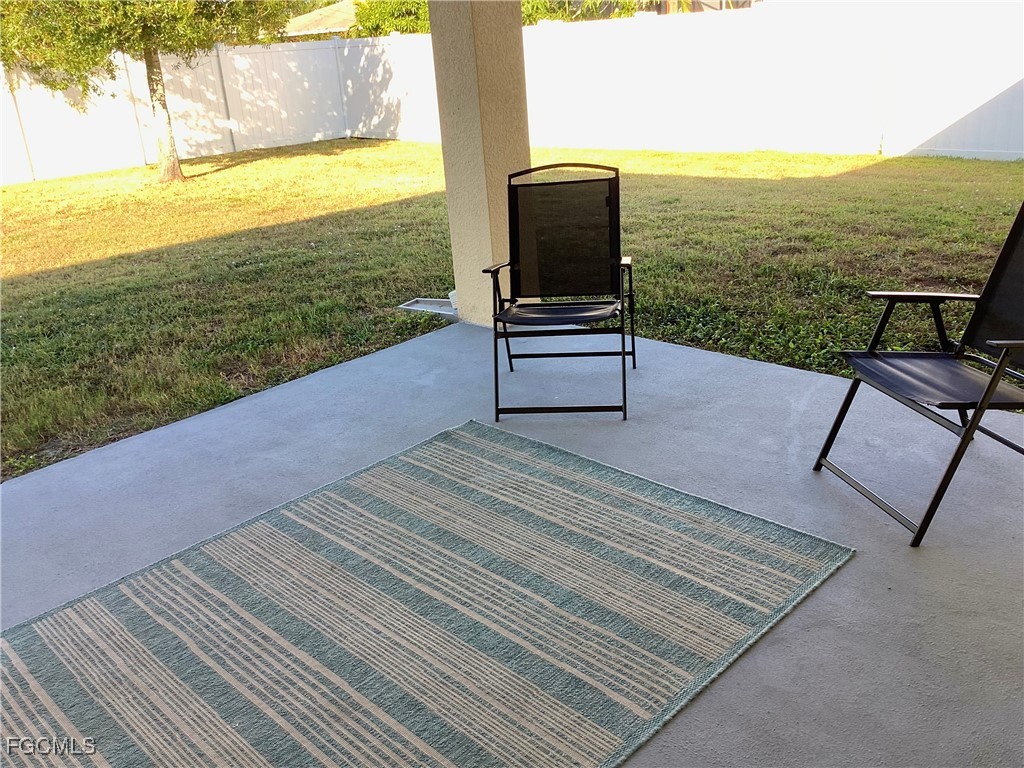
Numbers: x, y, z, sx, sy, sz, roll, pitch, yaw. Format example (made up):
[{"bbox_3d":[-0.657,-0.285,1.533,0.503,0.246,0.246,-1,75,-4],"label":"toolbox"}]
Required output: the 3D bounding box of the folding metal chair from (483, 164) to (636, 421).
[{"bbox_3d":[0.210,-0.405,3.805,0.590,0.909,0.729,-1,21,8],"label":"folding metal chair"}]

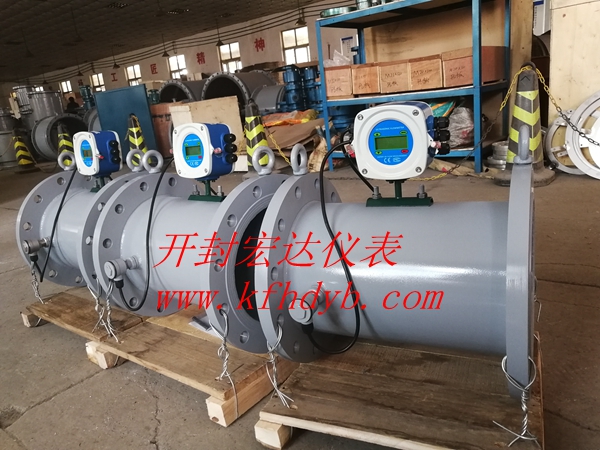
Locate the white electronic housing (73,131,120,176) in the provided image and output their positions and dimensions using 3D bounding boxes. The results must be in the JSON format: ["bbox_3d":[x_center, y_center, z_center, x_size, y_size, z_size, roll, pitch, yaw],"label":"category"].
[{"bbox_3d":[-0.687,-0.246,1.600,0.157,0.145,0.098,7,17,41],"label":"white electronic housing"}]

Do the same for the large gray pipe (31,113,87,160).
[{"bbox_3d":[-4.210,-1.530,8.320,0.540,0.840,0.840,4,19,36],"label":"large gray pipe"}]

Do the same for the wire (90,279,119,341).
[{"bbox_3d":[-0.569,0.252,1.362,0.062,0.165,0.055,6,20,39],"label":"wire"}]

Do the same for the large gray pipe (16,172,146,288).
[{"bbox_3d":[-0.663,0.035,1.663,0.500,0.450,0.450,6,21,40],"label":"large gray pipe"}]

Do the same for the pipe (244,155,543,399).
[{"bbox_3d":[0.206,0.085,0.920,0.445,0.420,0.405,1,17,26],"label":"pipe"}]

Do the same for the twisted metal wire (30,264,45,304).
[{"bbox_3d":[-0.865,0.201,1.543,0.038,0.130,0.030,6,20,39],"label":"twisted metal wire"}]

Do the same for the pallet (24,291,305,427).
[{"bbox_3d":[-0.384,0.283,1.365,0.920,0.082,0.430,6,20,38],"label":"pallet"}]

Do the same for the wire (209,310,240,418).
[{"bbox_3d":[-0.151,0.283,0.956,0.047,0.225,0.038,6,20,38],"label":"wire"}]

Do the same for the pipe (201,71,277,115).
[{"bbox_3d":[-1.070,-2.260,8.840,1.230,1.230,0.950,4,19,36],"label":"pipe"}]

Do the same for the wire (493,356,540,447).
[{"bbox_3d":[0.367,0.299,0.793,0.073,0.165,0.055,1,18,27],"label":"wire"}]

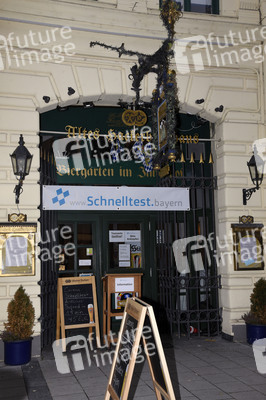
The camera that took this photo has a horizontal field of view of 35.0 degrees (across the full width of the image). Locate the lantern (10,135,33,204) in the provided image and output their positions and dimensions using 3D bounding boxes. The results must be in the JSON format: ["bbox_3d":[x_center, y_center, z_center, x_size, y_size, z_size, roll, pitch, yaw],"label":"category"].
[{"bbox_3d":[-1.548,-0.403,5.868,0.320,0.905,0.530,0,-5,-16],"label":"lantern"}]

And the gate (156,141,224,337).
[{"bbox_3d":[0.983,0.779,7.776,0.900,3.280,0.850,1,-7,-14],"label":"gate"}]

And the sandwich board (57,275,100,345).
[{"bbox_3d":[-0.898,1.817,6.856,0.600,1.110,0.480,2,-7,-28],"label":"sandwich board"}]

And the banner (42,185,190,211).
[{"bbox_3d":[-0.206,-0.027,6.842,2.450,0.395,0.020,0,-5,-16],"label":"banner"}]

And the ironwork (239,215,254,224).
[{"bbox_3d":[1.884,0.324,7.003,0.265,0.135,0.050,0,-5,-16],"label":"ironwork"}]

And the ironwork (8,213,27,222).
[{"bbox_3d":[-1.635,0.252,5.981,0.255,0.133,0.050,0,-5,-16],"label":"ironwork"}]

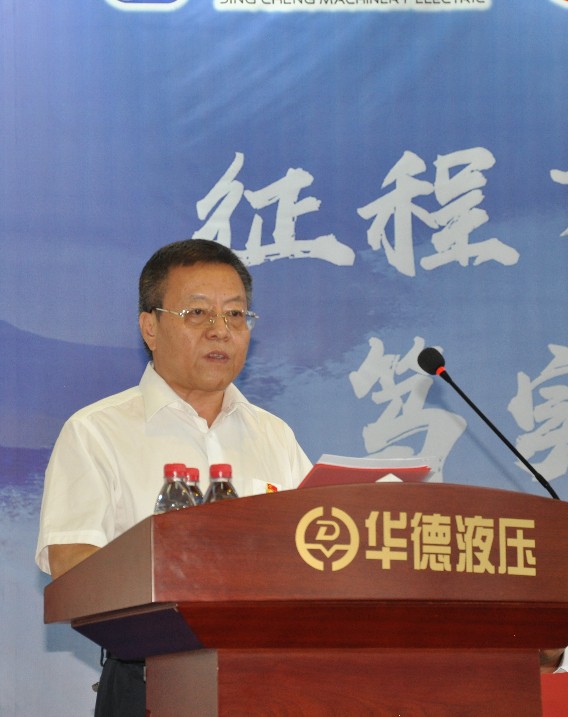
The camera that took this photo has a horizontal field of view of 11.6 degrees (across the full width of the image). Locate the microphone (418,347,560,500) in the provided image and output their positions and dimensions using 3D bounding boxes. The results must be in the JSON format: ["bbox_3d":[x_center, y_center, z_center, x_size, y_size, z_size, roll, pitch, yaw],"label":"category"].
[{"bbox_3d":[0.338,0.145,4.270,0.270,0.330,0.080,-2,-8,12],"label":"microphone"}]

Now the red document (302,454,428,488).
[{"bbox_3d":[0.087,0.226,4.230,0.205,0.030,0.280,3,-32,-23],"label":"red document"}]

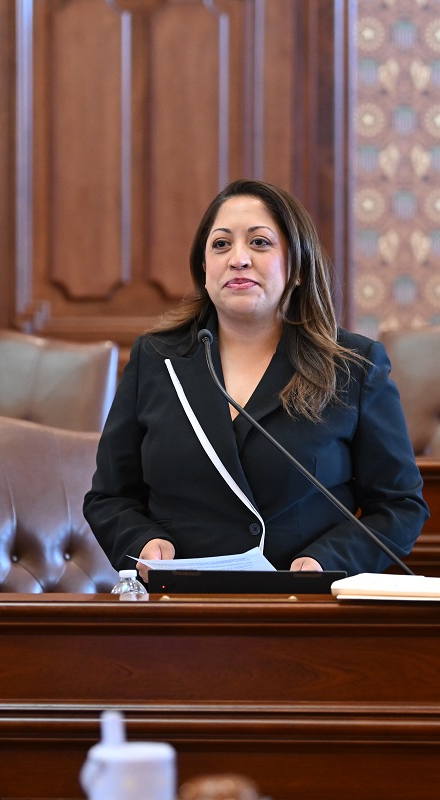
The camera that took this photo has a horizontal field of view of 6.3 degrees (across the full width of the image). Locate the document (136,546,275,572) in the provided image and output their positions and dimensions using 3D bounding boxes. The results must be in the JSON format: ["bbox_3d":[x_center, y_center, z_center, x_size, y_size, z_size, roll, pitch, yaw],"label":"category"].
[{"bbox_3d":[-0.012,0.285,6.640,0.216,0.025,0.270,0,16,-17],"label":"document"}]

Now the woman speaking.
[{"bbox_3d":[0.063,0.435,6.850,0.590,1.630,0.420,0,1,6],"label":"woman speaking"}]

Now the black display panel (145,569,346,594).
[{"bbox_3d":[0.041,0.359,6.353,0.315,0.180,0.040,0,2,0],"label":"black display panel"}]

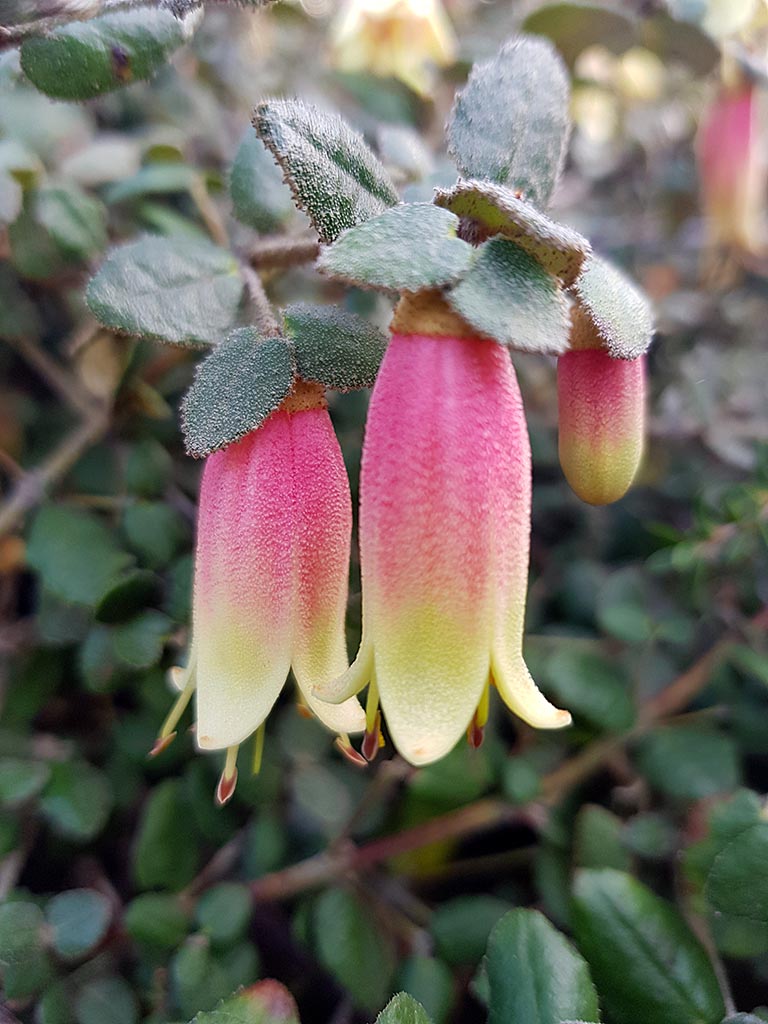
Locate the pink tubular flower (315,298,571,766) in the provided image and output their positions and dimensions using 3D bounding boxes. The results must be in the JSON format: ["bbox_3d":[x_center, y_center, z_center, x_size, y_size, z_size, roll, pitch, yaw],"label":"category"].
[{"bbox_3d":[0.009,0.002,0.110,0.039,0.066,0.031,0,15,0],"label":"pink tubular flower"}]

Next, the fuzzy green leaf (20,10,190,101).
[{"bbox_3d":[-0.042,-0.068,0.115,0.025,0.012,0.005,-15,6,-1],"label":"fuzzy green leaf"}]

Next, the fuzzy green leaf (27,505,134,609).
[{"bbox_3d":[-0.075,0.011,0.190,0.029,0.025,0.006,9,-16,9],"label":"fuzzy green leaf"}]

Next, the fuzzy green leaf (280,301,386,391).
[{"bbox_3d":[-0.007,-0.023,0.108,0.015,0.013,0.005,25,-21,4],"label":"fuzzy green leaf"}]

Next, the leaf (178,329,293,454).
[{"bbox_3d":[-0.020,-0.017,0.106,0.013,0.021,0.005,37,-7,20],"label":"leaf"}]

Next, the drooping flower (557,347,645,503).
[{"bbox_3d":[0.030,-0.012,0.106,0.012,0.022,0.012,0,15,0],"label":"drooping flower"}]

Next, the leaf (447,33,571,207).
[{"bbox_3d":[0.019,-0.059,0.116,0.018,0.025,0.005,7,-3,7],"label":"leaf"}]

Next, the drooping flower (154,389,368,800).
[{"bbox_3d":[-0.017,0.011,0.107,0.027,0.056,0.026,4,15,0],"label":"drooping flower"}]

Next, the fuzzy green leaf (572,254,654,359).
[{"bbox_3d":[0.033,-0.030,0.111,0.006,0.019,0.014,-38,-13,34],"label":"fuzzy green leaf"}]

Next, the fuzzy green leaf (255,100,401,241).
[{"bbox_3d":[-0.007,-0.045,0.102,0.021,0.013,0.005,43,-7,-6],"label":"fuzzy green leaf"}]

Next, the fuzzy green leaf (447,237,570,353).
[{"bbox_3d":[0.016,-0.028,0.099,0.013,0.017,0.005,-24,-23,-16],"label":"fuzzy green leaf"}]

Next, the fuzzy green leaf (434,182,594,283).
[{"bbox_3d":[0.018,-0.038,0.104,0.021,0.007,0.013,28,6,3],"label":"fuzzy green leaf"}]

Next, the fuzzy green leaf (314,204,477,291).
[{"bbox_3d":[0.002,-0.033,0.096,0.020,0.015,0.006,-15,-29,-1],"label":"fuzzy green leaf"}]

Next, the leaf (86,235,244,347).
[{"bbox_3d":[-0.035,-0.035,0.122,0.025,0.021,0.005,-3,-21,-1],"label":"leaf"}]

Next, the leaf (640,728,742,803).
[{"bbox_3d":[0.070,0.057,0.175,0.022,0.005,0.018,5,60,3],"label":"leaf"}]

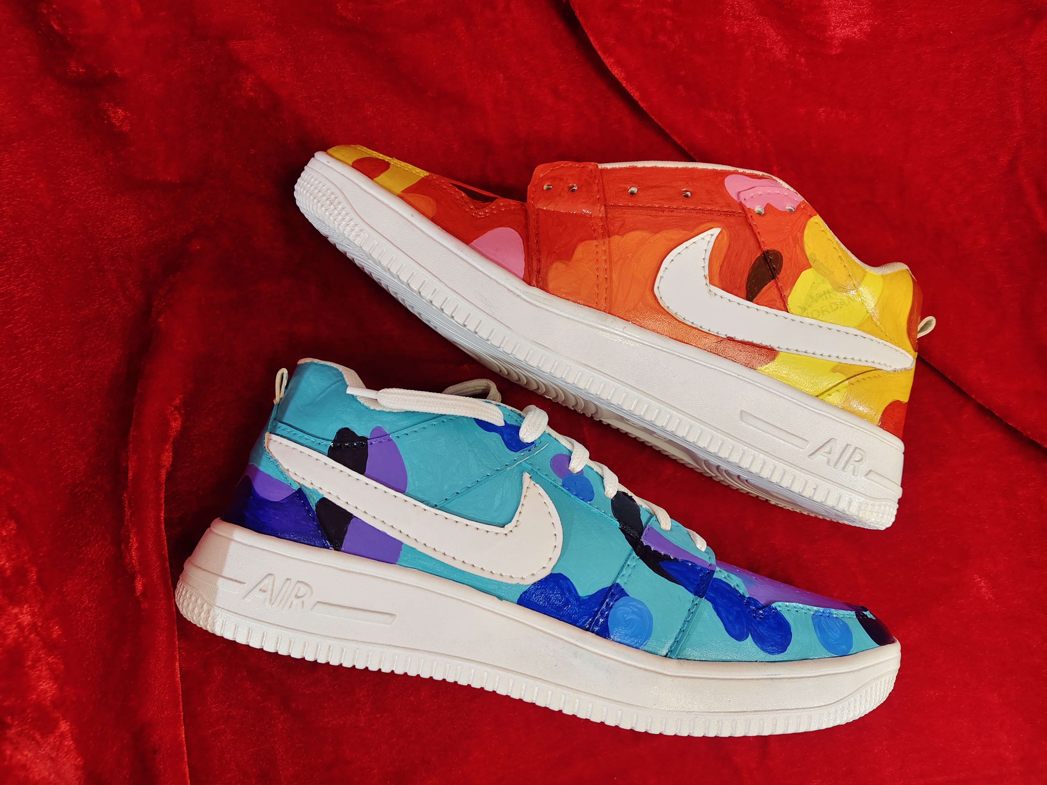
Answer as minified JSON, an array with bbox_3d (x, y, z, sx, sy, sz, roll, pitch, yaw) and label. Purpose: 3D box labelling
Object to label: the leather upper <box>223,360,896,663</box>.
[{"bbox_3d":[0.028,0.044,0.290,0.271,0.098,0.077,12,92,-6],"label":"leather upper"}]

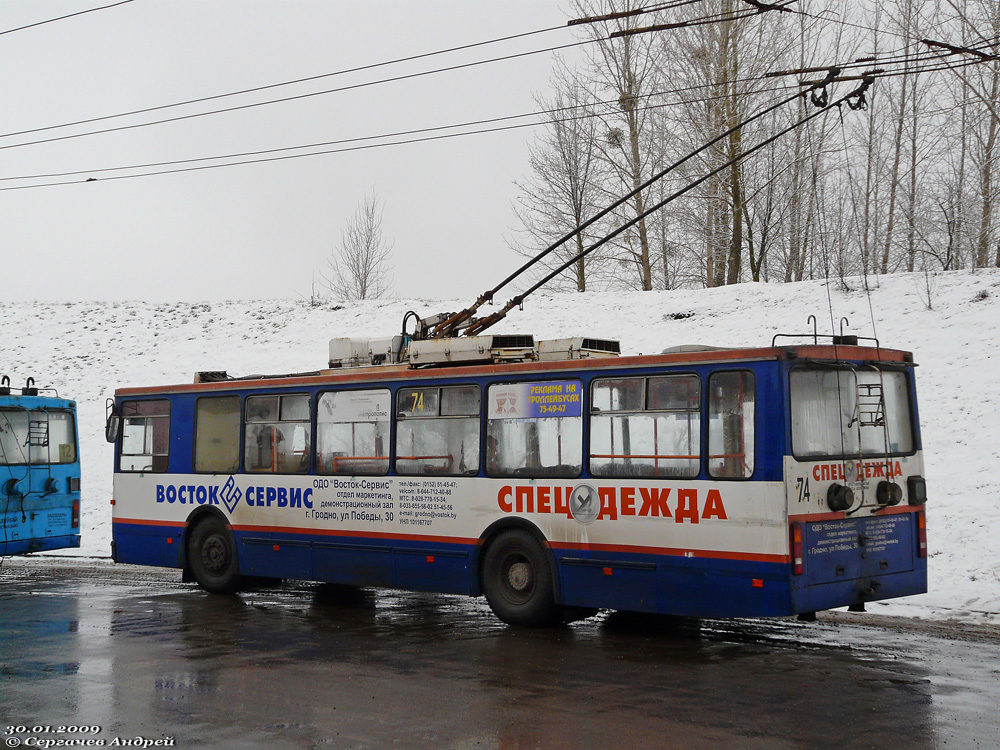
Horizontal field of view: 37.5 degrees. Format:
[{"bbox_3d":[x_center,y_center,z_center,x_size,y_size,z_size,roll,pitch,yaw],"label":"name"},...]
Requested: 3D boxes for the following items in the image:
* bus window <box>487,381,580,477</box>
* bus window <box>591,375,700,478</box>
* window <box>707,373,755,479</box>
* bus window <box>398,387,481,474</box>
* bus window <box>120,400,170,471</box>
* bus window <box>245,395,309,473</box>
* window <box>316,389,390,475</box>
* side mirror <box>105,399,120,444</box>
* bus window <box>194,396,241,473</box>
[{"bbox_3d":[0.352,0.551,15.186,1.358,0.994,0.060,-3,-6,45],"label":"bus window"},{"bbox_3d":[1.392,0.493,14.161,1.353,0.997,0.060,-3,-6,45],"label":"bus window"},{"bbox_3d":[2.120,0.452,13.444,0.510,1.000,0.060,-3,-6,45],"label":"window"},{"bbox_3d":[-0.689,0.610,16.211,1.387,0.990,0.060,-3,-6,45],"label":"bus window"},{"bbox_3d":[-4.888,0.845,20.348,1.272,0.975,0.060,-3,-6,45],"label":"bus window"},{"bbox_3d":[-2.751,0.725,18.243,1.349,0.983,0.060,-3,-6,45],"label":"bus window"},{"bbox_3d":[-1.710,0.667,17.218,1.347,0.986,0.060,-3,-6,45],"label":"window"},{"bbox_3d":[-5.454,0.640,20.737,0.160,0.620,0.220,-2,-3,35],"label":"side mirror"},{"bbox_3d":[-3.660,0.776,19.139,1.035,0.980,0.060,-3,-6,45],"label":"bus window"}]

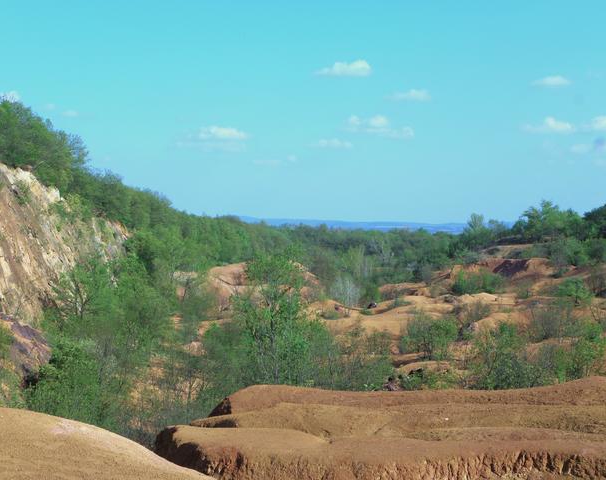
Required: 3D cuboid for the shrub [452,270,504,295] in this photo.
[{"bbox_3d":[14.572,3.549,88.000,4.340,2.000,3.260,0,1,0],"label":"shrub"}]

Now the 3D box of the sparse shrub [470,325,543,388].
[{"bbox_3d":[8.927,5.085,46.000,3.140,2.970,2.830,0,1,0],"label":"sparse shrub"}]

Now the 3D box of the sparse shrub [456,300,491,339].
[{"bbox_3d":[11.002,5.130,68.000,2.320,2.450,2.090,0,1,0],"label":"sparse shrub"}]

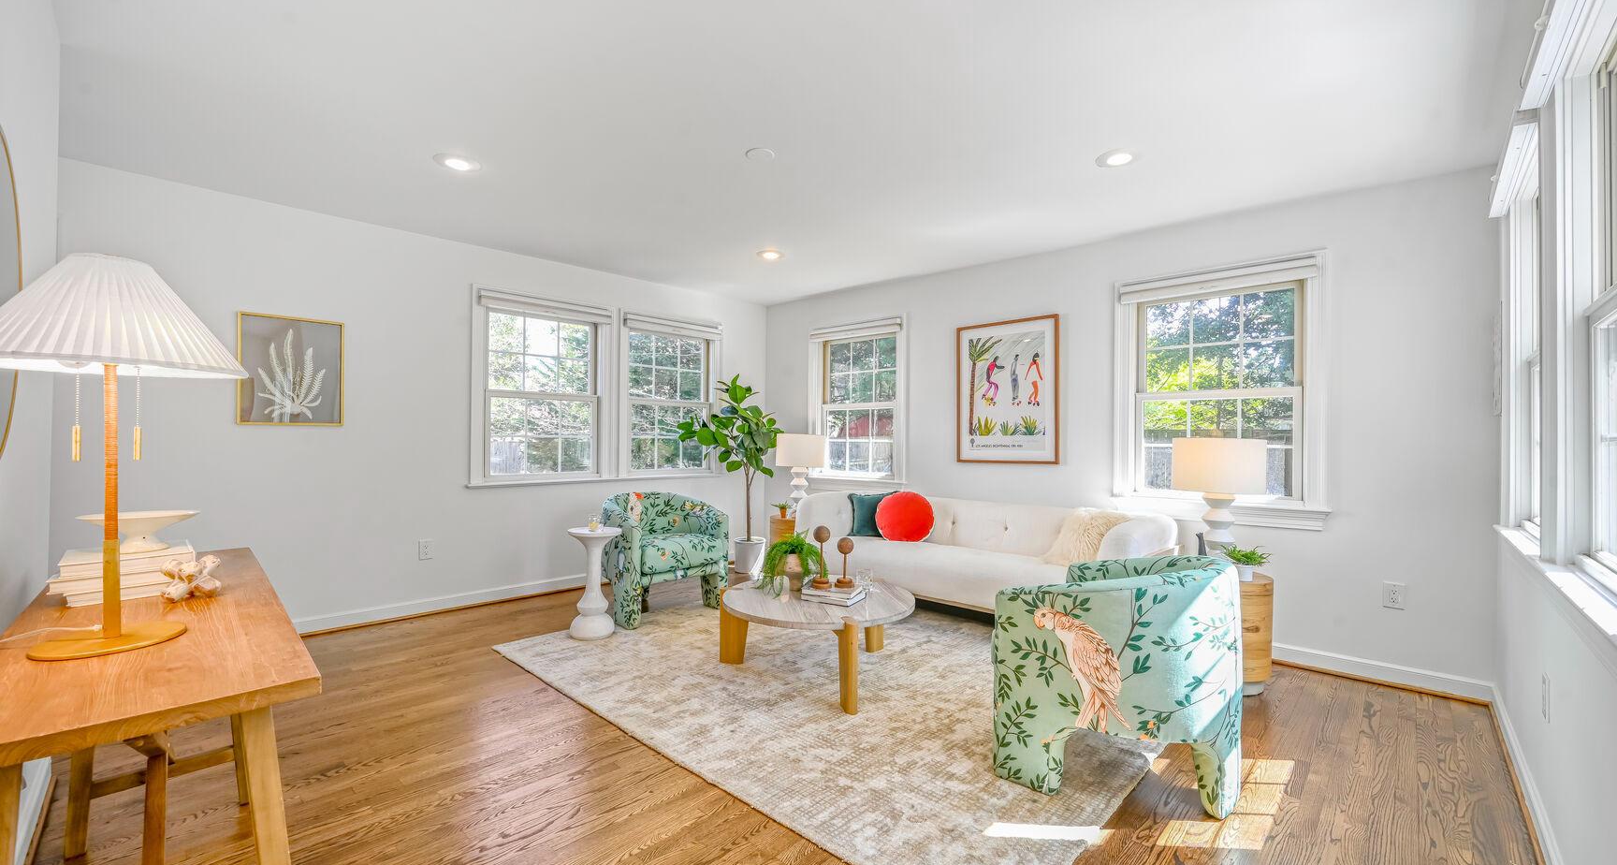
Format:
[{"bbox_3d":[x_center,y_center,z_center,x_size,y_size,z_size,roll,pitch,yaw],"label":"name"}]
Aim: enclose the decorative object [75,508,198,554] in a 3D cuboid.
[{"bbox_3d":[-1.702,0.252,1.603,0.220,0.092,0.220,0,-1,44],"label":"decorative object"}]

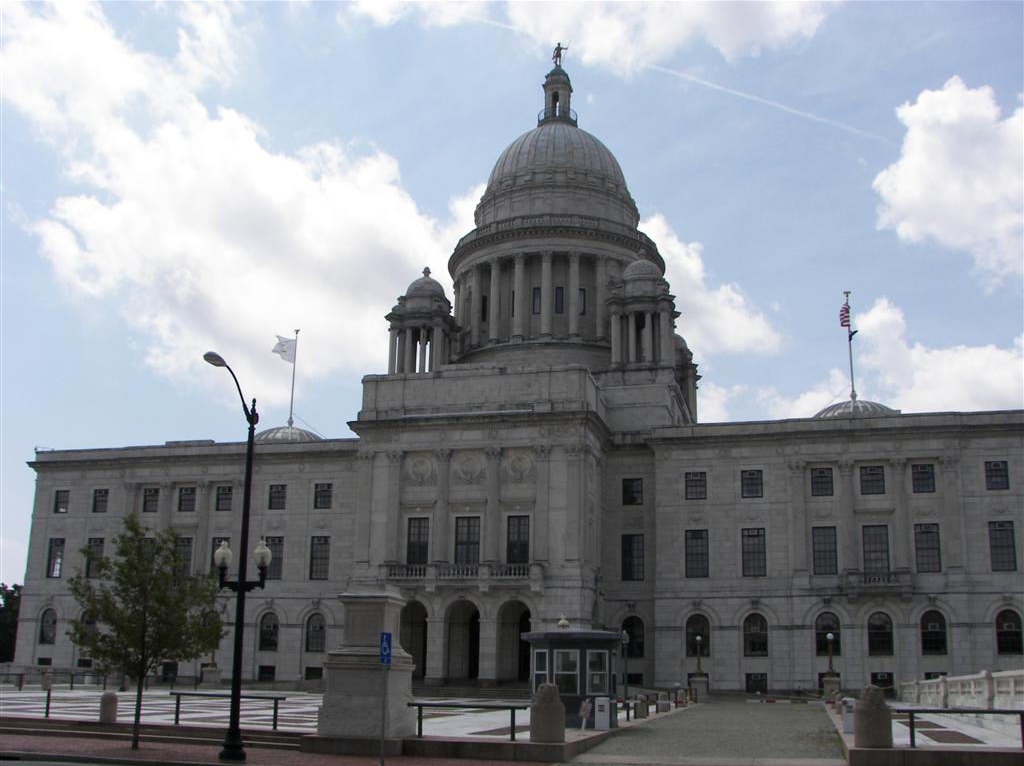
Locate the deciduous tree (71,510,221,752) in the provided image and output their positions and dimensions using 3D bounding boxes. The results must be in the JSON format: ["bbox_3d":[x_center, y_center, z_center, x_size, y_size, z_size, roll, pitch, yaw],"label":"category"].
[{"bbox_3d":[-9.292,6.301,27.000,3.800,5.800,3.800,-3,-15,15],"label":"deciduous tree"}]

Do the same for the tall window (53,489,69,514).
[{"bbox_3d":[-44.618,11.798,105.632,1.692,2.300,0.403,-3,-16,15],"label":"tall window"}]

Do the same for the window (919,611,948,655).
[{"bbox_3d":[31.519,18.666,79.574,1.792,3.372,0.350,-3,-15,14],"label":"window"}]

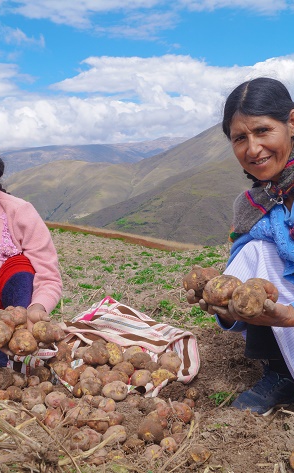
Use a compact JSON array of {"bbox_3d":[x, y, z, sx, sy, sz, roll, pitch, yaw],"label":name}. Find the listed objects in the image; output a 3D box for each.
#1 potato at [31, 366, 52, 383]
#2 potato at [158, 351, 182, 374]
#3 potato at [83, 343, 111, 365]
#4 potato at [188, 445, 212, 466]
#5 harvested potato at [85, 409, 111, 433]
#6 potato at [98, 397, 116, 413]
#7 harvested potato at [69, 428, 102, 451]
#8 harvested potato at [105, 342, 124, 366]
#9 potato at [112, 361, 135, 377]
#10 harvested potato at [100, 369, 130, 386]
[{"bbox_3d":[-0.302,0.395,1.524,0.063,0.054,0.057,0,8,0],"label":"potato"},{"bbox_3d":[0.068,0.368,1.550,0.066,0.060,0.062,0,8,3],"label":"potato"},{"bbox_3d":[-0.148,0.343,1.560,0.080,0.062,0.065,0,3,0],"label":"potato"},{"bbox_3d":[0.107,0.440,1.070,0.046,0.042,0.044,0,3,0],"label":"potato"},{"bbox_3d":[-0.116,0.430,1.236,0.063,0.051,0.056,0,8,0],"label":"harvested potato"},{"bbox_3d":[-0.101,0.434,1.370,0.044,0.038,0.043,-1,8,-4],"label":"potato"},{"bbox_3d":[-0.141,0.473,1.240,0.068,0.050,0.056,-1,8,-7],"label":"harvested potato"},{"bbox_3d":[-0.094,0.343,1.545,0.055,0.070,0.058,0,8,0],"label":"harvested potato"},{"bbox_3d":[-0.068,0.385,1.540,0.062,0.048,0.055,0,8,-3],"label":"potato"},{"bbox_3d":[-0.092,0.403,1.500,0.077,0.058,0.060,0,3,0],"label":"harvested potato"}]

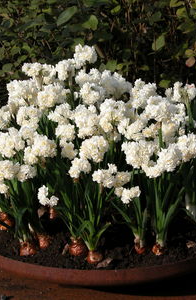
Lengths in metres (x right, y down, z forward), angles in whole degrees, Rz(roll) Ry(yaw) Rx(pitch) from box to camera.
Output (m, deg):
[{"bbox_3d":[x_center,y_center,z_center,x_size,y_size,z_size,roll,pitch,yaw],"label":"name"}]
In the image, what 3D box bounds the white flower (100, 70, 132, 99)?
[{"bbox_3d":[0.052,-0.185,3.000,0.088,0.077,0.070,0,17,0],"label":"white flower"}]

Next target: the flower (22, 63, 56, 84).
[{"bbox_3d":[-0.167,-0.218,3.030,0.094,0.061,0.072,5,18,15],"label":"flower"}]

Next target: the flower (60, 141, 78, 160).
[{"bbox_3d":[-0.072,0.001,2.700,0.046,0.049,0.046,0,15,0],"label":"flower"}]

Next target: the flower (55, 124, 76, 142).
[{"bbox_3d":[-0.084,-0.043,2.740,0.057,0.045,0.053,0,15,0],"label":"flower"}]

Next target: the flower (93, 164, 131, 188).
[{"bbox_3d":[0.033,0.066,2.632,0.091,0.058,0.069,0,15,1],"label":"flower"}]

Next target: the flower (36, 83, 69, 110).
[{"bbox_3d":[-0.129,-0.151,3.009,0.088,0.077,0.076,-1,16,-2],"label":"flower"}]

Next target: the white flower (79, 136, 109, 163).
[{"bbox_3d":[-0.011,-0.001,2.620,0.074,0.062,0.074,0,15,0],"label":"white flower"}]

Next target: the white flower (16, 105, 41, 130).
[{"bbox_3d":[-0.186,-0.090,2.850,0.062,0.062,0.063,3,17,10],"label":"white flower"}]

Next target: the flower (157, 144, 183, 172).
[{"bbox_3d":[0.175,0.018,2.610,0.062,0.071,0.062,0,16,4],"label":"flower"}]

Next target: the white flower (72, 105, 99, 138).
[{"bbox_3d":[-0.034,-0.077,2.868,0.068,0.089,0.073,-1,15,-1],"label":"white flower"}]

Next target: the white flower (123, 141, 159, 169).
[{"bbox_3d":[0.106,0.011,2.660,0.087,0.068,0.075,0,17,0],"label":"white flower"}]

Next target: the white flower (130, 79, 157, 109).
[{"bbox_3d":[0.125,-0.156,2.930,0.072,0.080,0.072,0,15,0],"label":"white flower"}]

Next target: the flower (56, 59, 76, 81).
[{"bbox_3d":[-0.091,-0.233,3.077,0.056,0.062,0.055,-1,16,-2],"label":"flower"}]

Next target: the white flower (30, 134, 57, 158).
[{"bbox_3d":[-0.139,-0.009,2.720,0.065,0.060,0.062,0,17,0],"label":"white flower"}]

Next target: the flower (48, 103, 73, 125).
[{"bbox_3d":[-0.099,-0.096,2.800,0.063,0.056,0.063,0,15,0],"label":"flower"}]

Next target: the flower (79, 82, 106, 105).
[{"bbox_3d":[-0.015,-0.156,2.930,0.075,0.059,0.067,0,17,0],"label":"flower"}]

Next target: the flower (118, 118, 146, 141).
[{"bbox_3d":[0.091,-0.054,2.819,0.072,0.057,0.060,0,16,2],"label":"flower"}]

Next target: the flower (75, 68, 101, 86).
[{"bbox_3d":[-0.027,-0.202,3.020,0.080,0.059,0.071,0,15,0],"label":"flower"}]

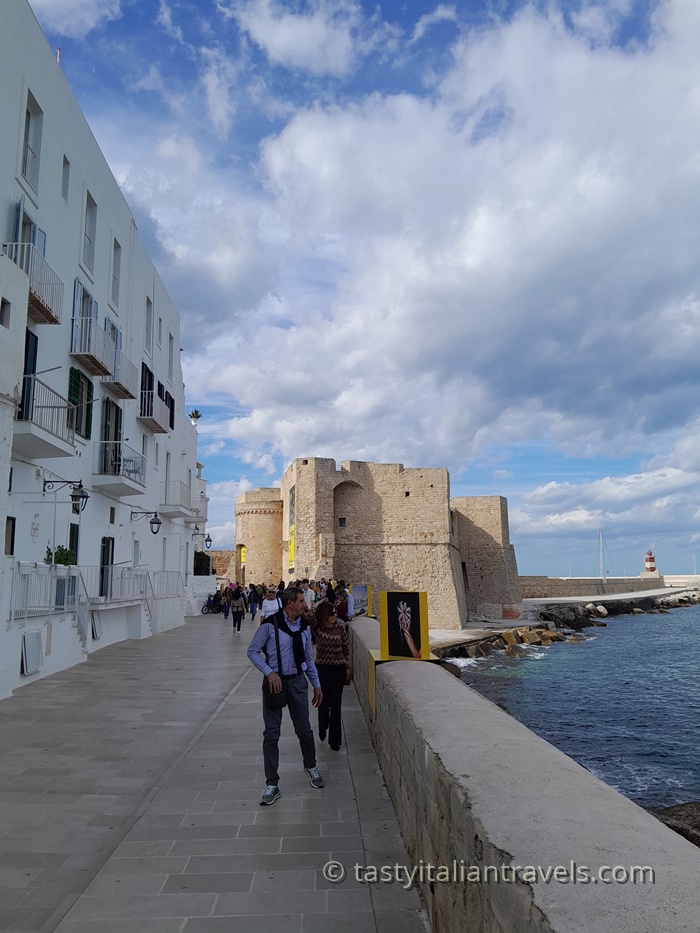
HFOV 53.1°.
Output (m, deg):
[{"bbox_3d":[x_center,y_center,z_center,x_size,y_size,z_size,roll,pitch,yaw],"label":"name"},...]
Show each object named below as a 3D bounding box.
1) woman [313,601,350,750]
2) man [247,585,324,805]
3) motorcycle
[{"bbox_3d":[-0.251,2.357,8.015,0.500,1.600,0.460,1,-9,-6],"label":"woman"},{"bbox_3d":[-0.576,1.991,6.316,0.660,1.790,0.560,1,-9,-10],"label":"man"},{"bbox_3d":[-7.544,7.854,40.082,1.950,1.140,0.750,8,-12,-40],"label":"motorcycle"}]

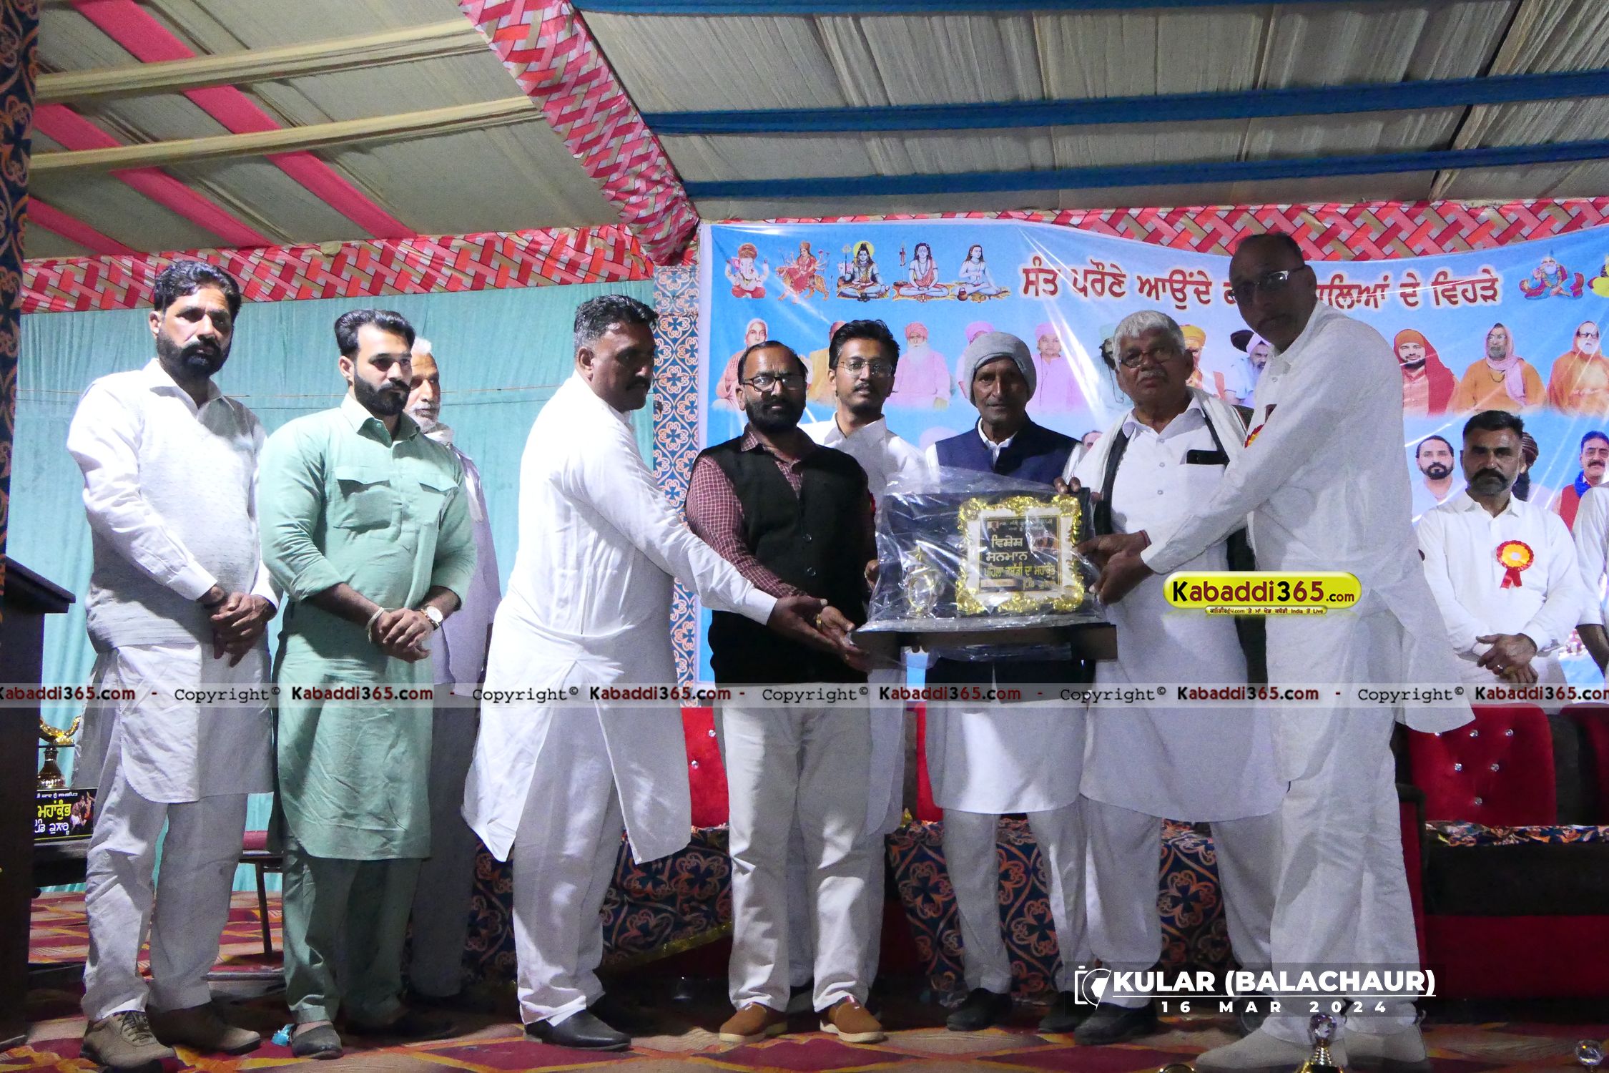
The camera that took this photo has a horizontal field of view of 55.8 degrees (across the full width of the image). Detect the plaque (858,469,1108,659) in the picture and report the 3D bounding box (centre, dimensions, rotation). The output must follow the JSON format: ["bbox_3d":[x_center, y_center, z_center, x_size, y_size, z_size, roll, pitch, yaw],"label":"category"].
[{"bbox_3d":[0.401,0.065,3.400,0.570,0.400,0.140,1,-1,4],"label":"plaque"}]

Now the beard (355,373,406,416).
[{"bbox_3d":[-0.977,-0.325,3.510,0.110,0.105,0.140,2,-4,34],"label":"beard"}]

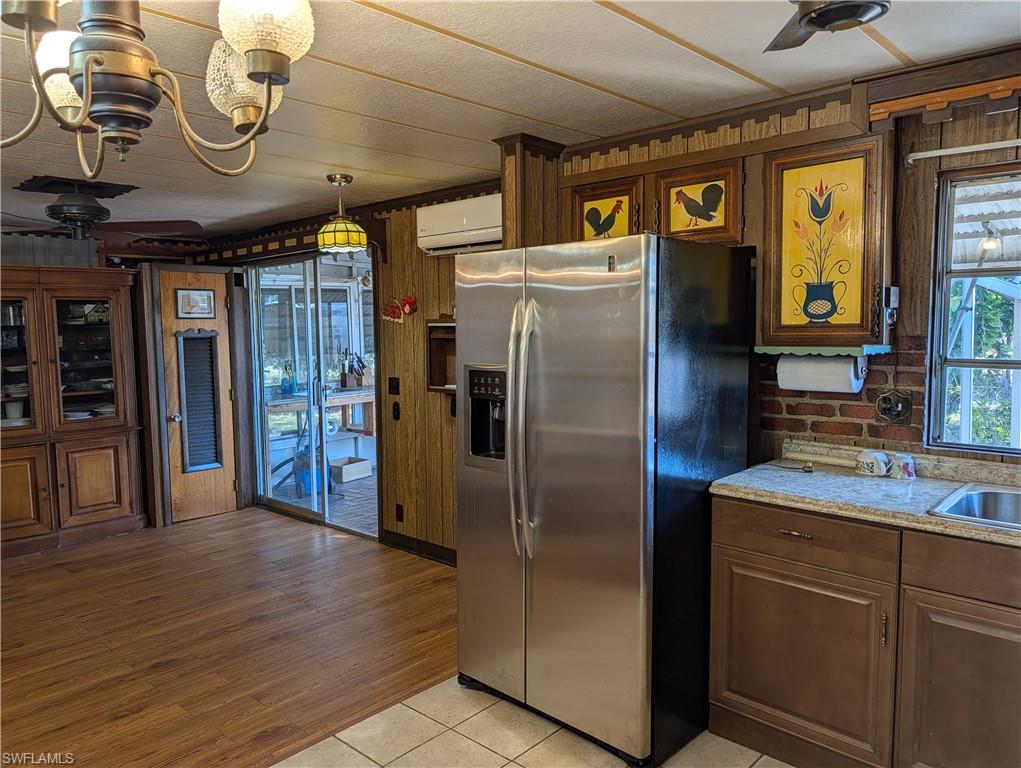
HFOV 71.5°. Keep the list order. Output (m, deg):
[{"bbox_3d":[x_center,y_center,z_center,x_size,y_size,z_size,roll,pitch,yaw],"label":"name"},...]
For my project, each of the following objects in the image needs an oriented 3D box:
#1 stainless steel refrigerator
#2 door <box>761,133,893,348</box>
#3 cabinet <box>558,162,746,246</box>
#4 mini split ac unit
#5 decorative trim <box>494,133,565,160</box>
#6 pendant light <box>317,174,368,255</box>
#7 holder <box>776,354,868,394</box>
[{"bbox_3d":[0.334,0.366,2.808,0.915,1.770,0.770,4,6,42],"label":"stainless steel refrigerator"},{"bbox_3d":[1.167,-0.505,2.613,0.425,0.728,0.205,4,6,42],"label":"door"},{"bbox_3d":[0.659,-0.735,3.124,0.895,0.340,0.295,4,6,42],"label":"cabinet"},{"bbox_3d":[-0.178,-0.873,3.945,0.810,0.281,0.205,4,6,42],"label":"mini split ac unit"},{"bbox_3d":[0.087,-1.050,3.237,0.180,0.088,0.325,4,6,42],"label":"decorative trim"},{"bbox_3d":[-0.929,-0.926,3.868,0.264,0.405,0.264,0,4,0],"label":"pendant light"},{"bbox_3d":[1.166,-0.055,2.661,0.310,0.152,0.140,4,6,42],"label":"holder"}]

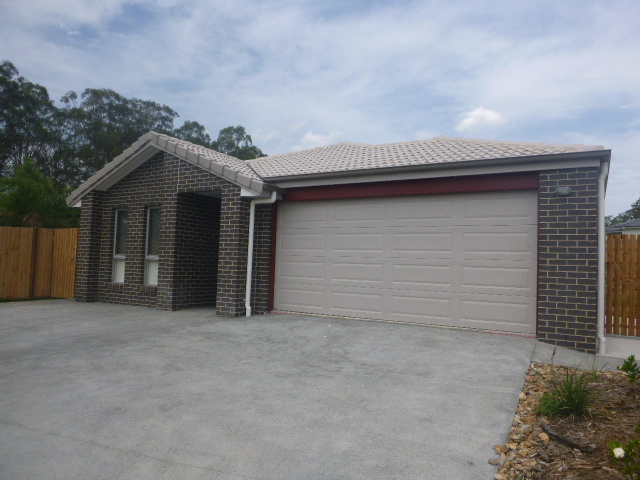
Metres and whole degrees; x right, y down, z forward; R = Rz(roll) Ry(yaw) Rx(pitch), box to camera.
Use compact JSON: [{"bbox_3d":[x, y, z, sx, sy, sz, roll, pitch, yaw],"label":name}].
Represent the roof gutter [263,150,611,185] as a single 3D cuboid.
[{"bbox_3d":[1.402,-1.140,7.581,5.702,0.115,0.125,0,-4,30],"label":"roof gutter"}]

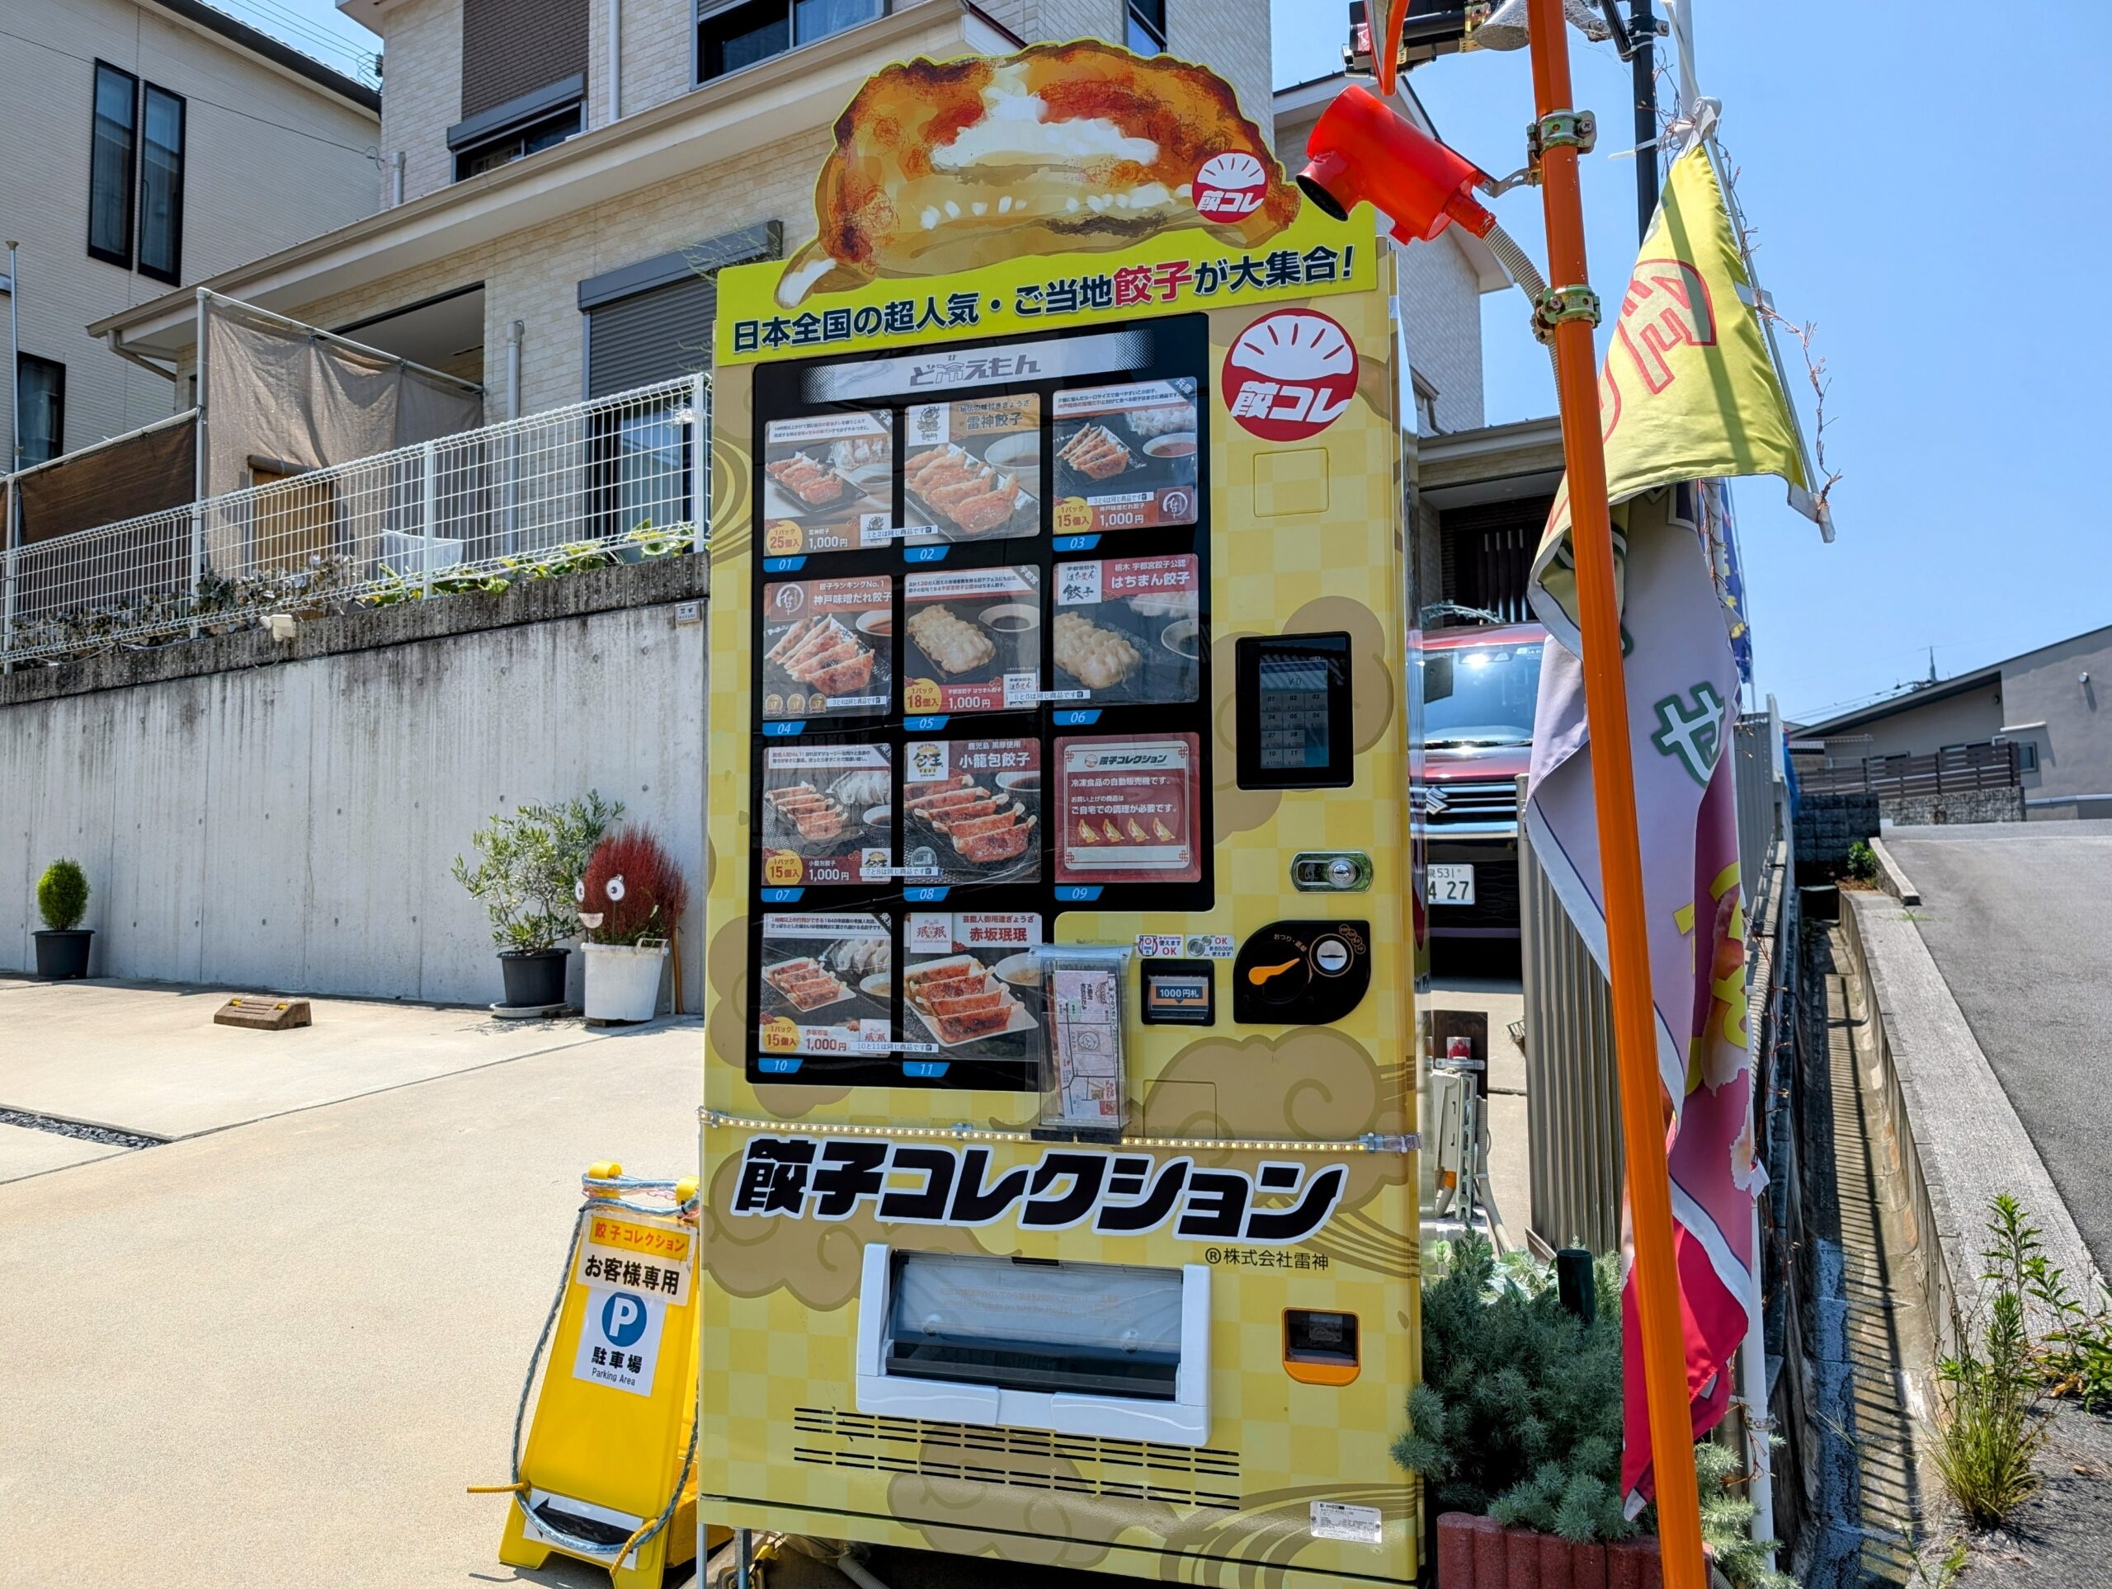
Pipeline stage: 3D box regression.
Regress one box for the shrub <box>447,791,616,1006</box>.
[{"bbox_3d":[-2.219,0.460,6.250,0.690,0.920,0.600,-3,-5,29],"label":"shrub"}]

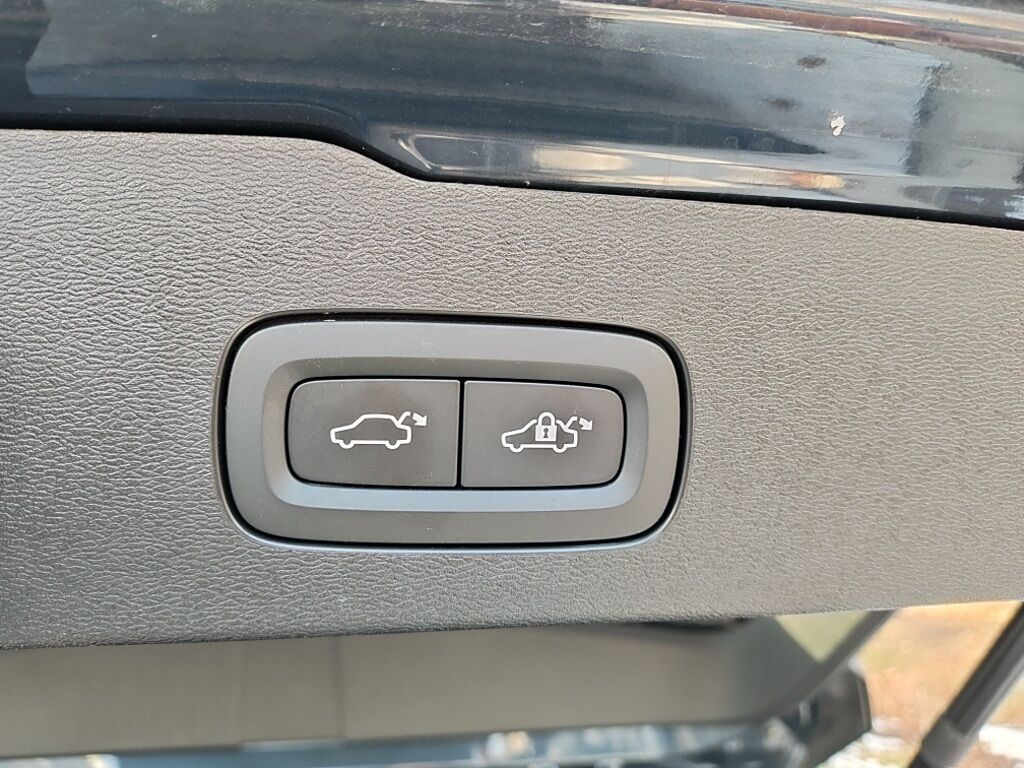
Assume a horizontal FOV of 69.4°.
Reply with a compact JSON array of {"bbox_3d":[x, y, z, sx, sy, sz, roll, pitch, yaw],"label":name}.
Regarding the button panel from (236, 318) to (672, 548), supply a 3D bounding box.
[{"bbox_3d":[-0.011,0.009,0.151,0.090,0.045,0.012,2,6,-7],"label":"button panel"}]

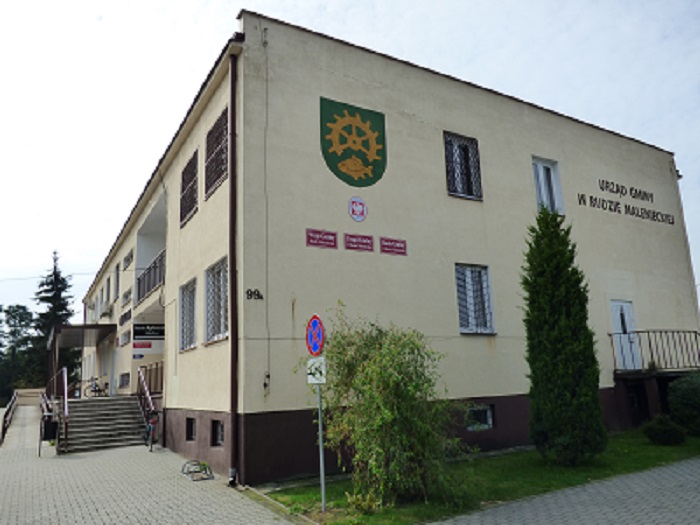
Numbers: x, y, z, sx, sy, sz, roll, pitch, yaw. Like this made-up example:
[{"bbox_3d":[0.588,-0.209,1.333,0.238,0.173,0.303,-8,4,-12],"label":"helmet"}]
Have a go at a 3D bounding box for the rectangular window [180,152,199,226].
[{"bbox_3d":[-4.099,-1.885,13.494,0.060,1.600,1.600,5,-14,-30],"label":"rectangular window"}]

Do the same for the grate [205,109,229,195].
[{"bbox_3d":[-3.037,-2.496,11.853,0.070,1.518,1.748,5,-15,-30],"label":"grate"}]

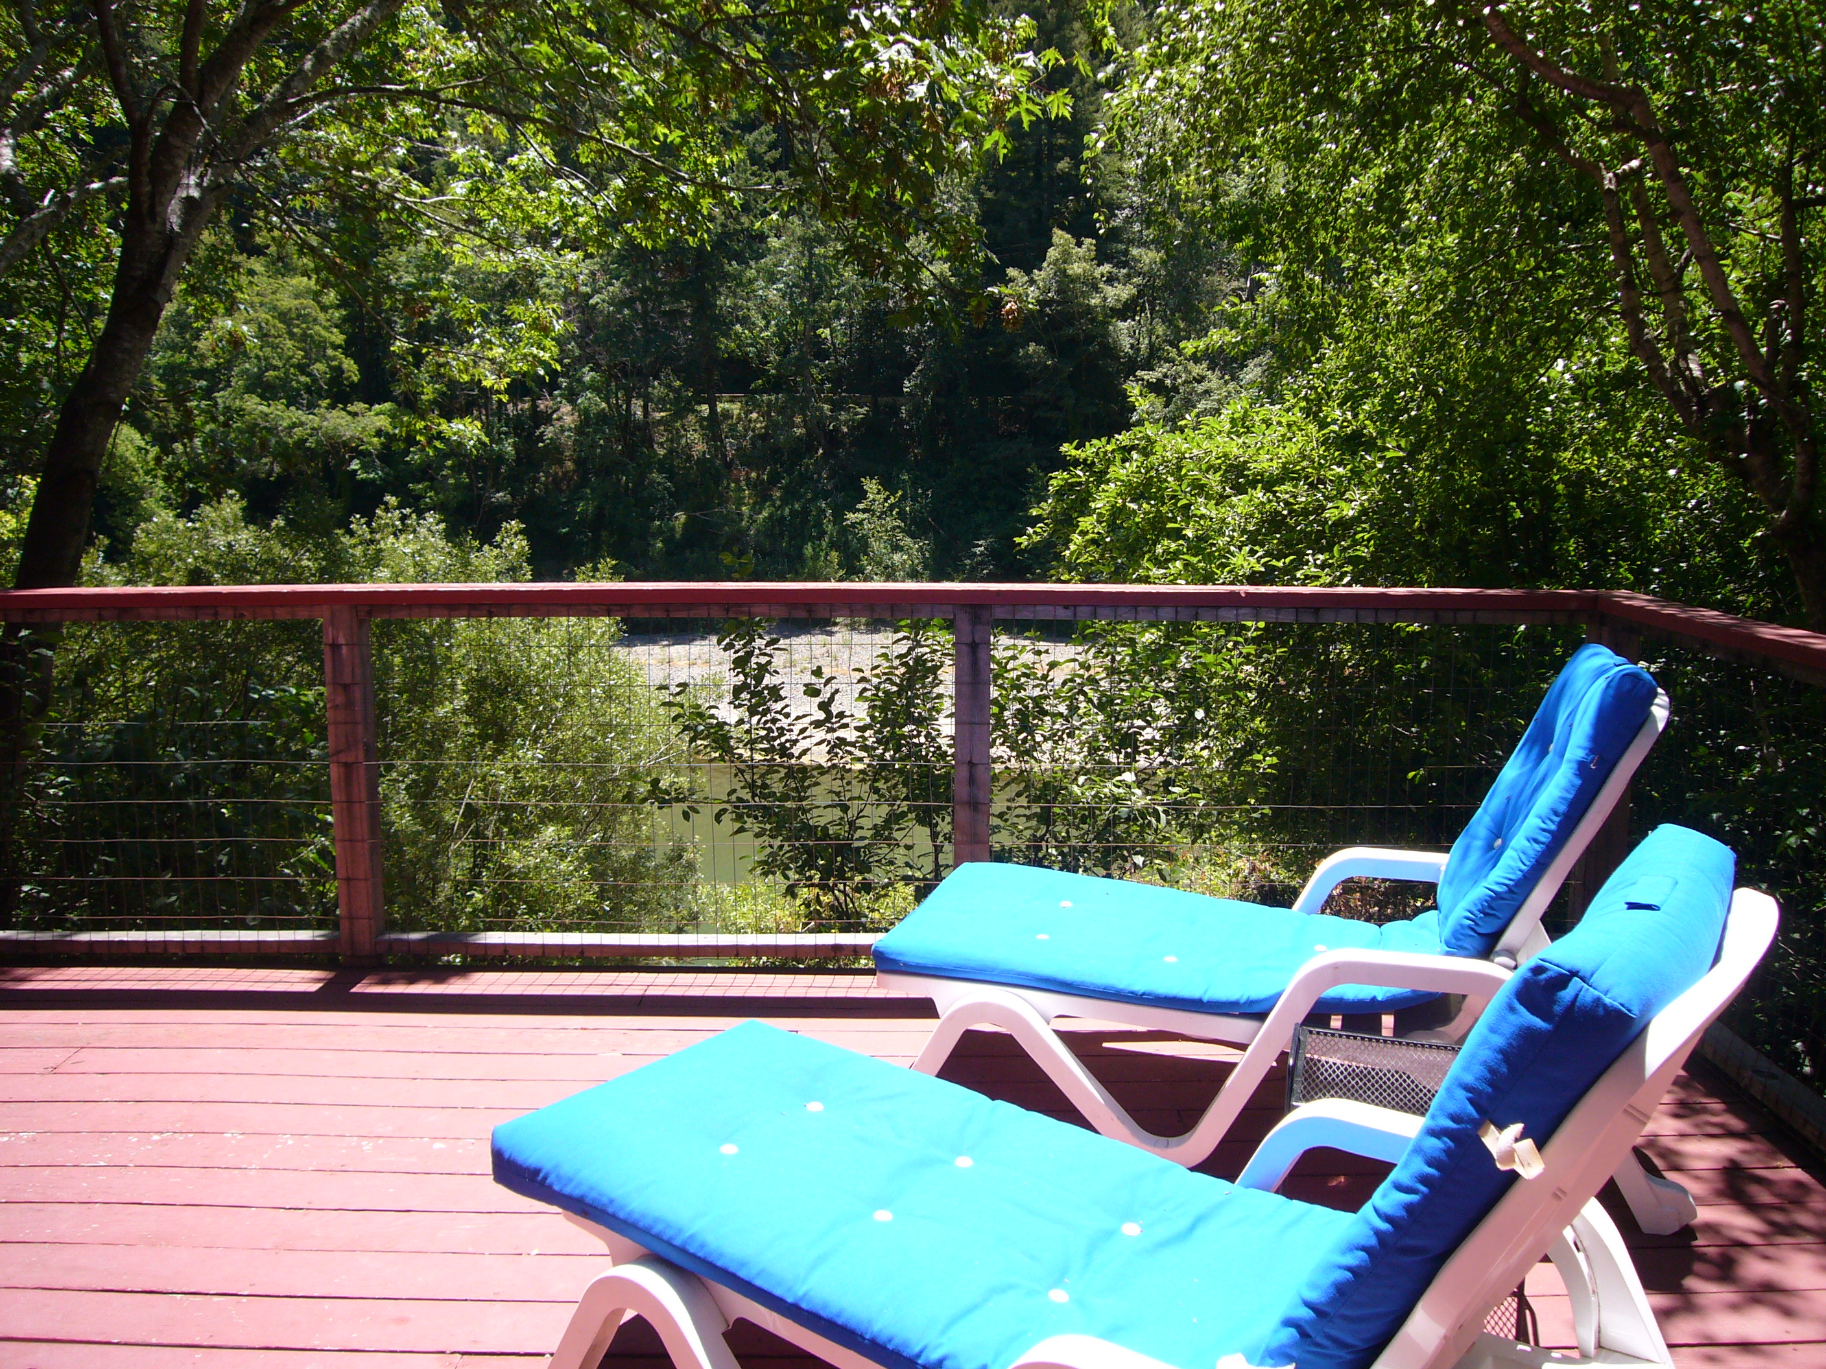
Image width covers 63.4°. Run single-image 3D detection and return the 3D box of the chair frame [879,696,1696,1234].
[{"bbox_3d":[0.753,0.412,3.070,1.540,0.940,0.740,3,10,17],"label":"chair frame"}]

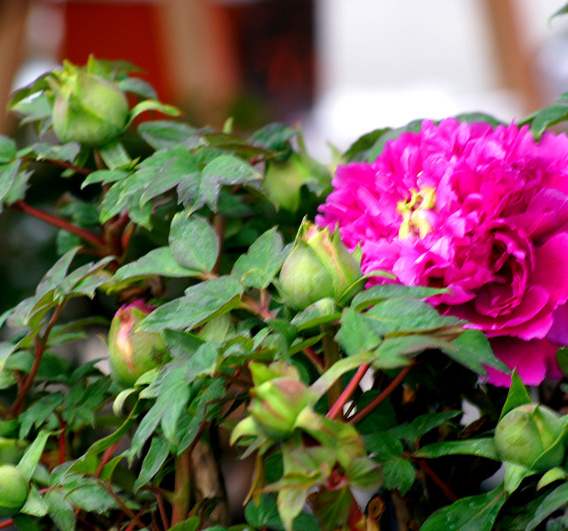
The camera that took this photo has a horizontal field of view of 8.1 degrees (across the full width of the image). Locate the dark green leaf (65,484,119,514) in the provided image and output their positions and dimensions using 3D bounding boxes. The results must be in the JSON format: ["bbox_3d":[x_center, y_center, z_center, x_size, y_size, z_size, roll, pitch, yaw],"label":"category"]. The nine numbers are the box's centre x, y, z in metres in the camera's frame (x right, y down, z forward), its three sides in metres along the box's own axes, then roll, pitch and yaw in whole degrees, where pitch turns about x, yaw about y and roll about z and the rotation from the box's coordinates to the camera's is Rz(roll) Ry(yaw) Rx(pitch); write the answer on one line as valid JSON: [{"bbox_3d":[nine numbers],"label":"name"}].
[{"bbox_3d":[-0.098,0.120,2.060,0.028,0.015,0.020,0,8,0],"label":"dark green leaf"}]

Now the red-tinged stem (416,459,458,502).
[{"bbox_3d":[0.082,0.115,2.130,0.004,0.032,0.004,-45,5,0],"label":"red-tinged stem"}]

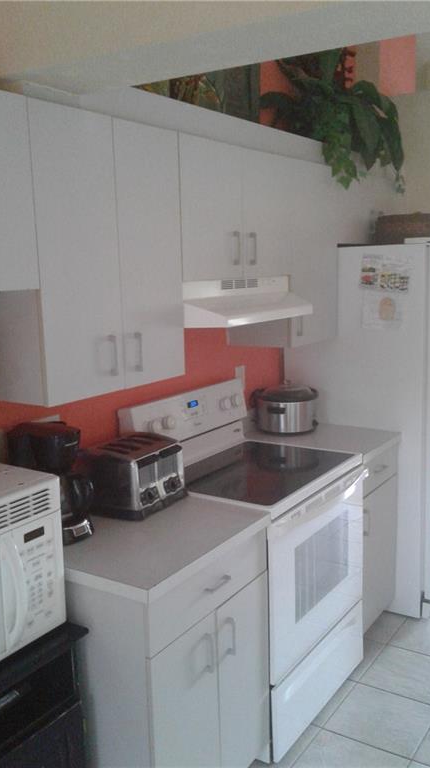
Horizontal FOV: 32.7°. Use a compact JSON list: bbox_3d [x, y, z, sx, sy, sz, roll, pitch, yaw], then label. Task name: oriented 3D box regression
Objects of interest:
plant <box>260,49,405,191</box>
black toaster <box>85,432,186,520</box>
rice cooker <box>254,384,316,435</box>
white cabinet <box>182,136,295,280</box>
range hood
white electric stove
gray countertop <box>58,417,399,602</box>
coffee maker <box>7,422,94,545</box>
[{"bbox_3d":[0.569,-1.249,3.407,0.420,0.660,0.670,5,11,32],"label":"plant"},{"bbox_3d":[-0.275,0.296,2.414,0.265,0.195,0.275,4,11,27],"label":"black toaster"},{"bbox_3d":[0.339,0.107,3.386,0.285,0.220,0.260,2,10,18],"label":"rice cooker"},{"bbox_3d":[-0.030,-0.623,2.698,0.305,0.463,0.762,5,11,32],"label":"white cabinet"},{"bbox_3d":[0.032,-0.316,2.720,0.430,0.152,0.752,5,11,32],"label":"range hood"},{"bbox_3d":[0.146,0.639,2.816,0.655,1.190,0.767,5,11,32],"label":"white electric stove"},{"bbox_3d":[0.083,0.359,2.708,0.625,0.042,1.849,5,11,32],"label":"gray countertop"},{"bbox_3d":[-0.479,0.287,2.139,0.230,0.312,0.167,5,11,32],"label":"coffee maker"}]

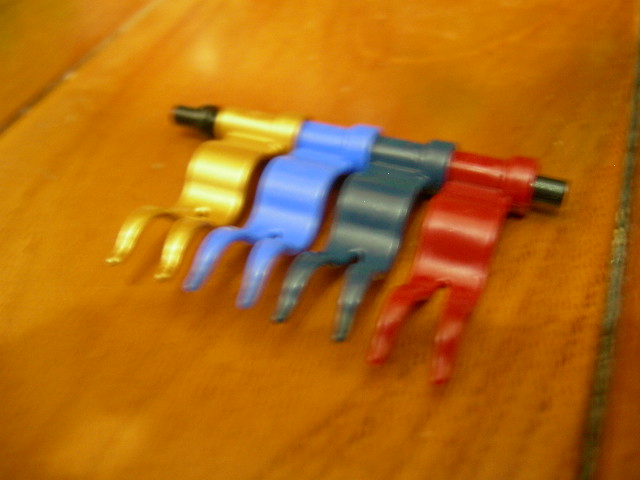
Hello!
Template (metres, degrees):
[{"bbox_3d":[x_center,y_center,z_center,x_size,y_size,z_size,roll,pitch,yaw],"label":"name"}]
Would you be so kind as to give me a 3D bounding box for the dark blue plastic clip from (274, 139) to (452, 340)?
[{"bbox_3d":[0.006,-0.002,0.080,0.013,0.008,0.033,14,46,18],"label":"dark blue plastic clip"}]

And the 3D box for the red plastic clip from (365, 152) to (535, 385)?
[{"bbox_3d":[0.016,0.001,0.077,0.013,0.008,0.033,14,51,18],"label":"red plastic clip"}]

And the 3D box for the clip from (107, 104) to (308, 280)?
[{"bbox_3d":[-0.014,-0.007,0.086,0.013,0.008,0.033,14,43,18],"label":"clip"}]

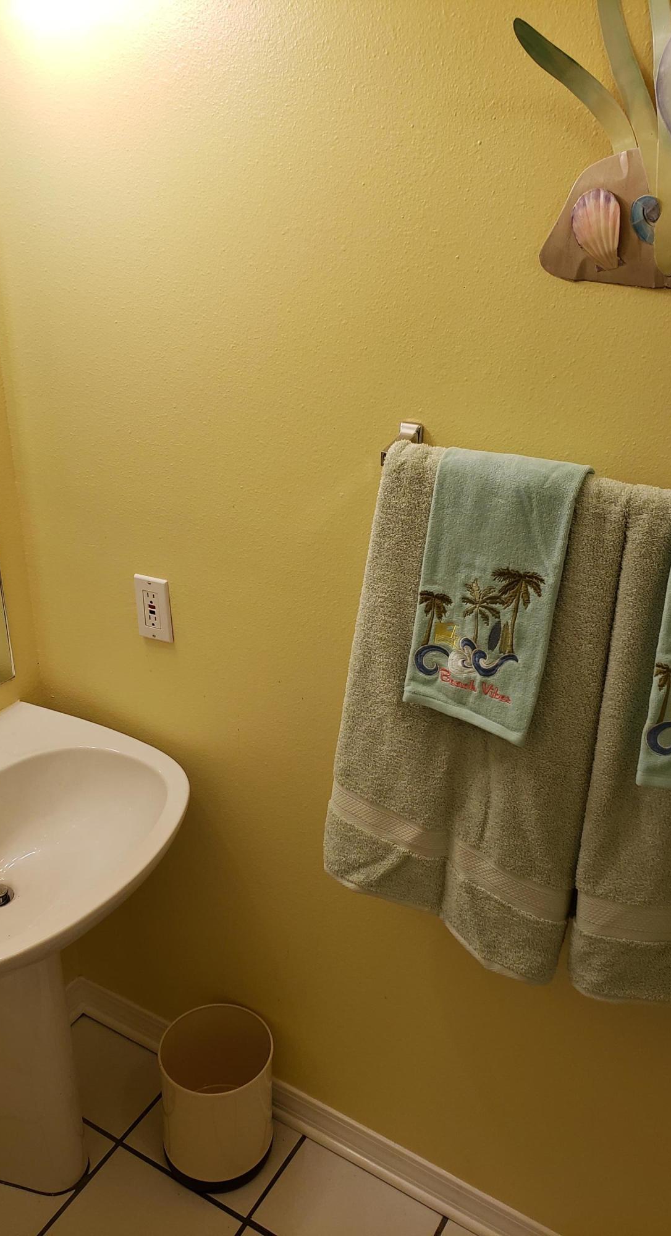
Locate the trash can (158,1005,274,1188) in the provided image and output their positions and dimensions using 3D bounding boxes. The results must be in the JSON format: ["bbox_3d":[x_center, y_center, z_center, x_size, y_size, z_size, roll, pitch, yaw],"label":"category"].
[{"bbox_3d":[-0.229,0.934,1.809,0.210,0.266,0.210,1,25,0],"label":"trash can"}]

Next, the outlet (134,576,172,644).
[{"bbox_3d":[-0.306,-0.014,1.559,0.070,0.114,0.008,15,28,27],"label":"outlet"}]

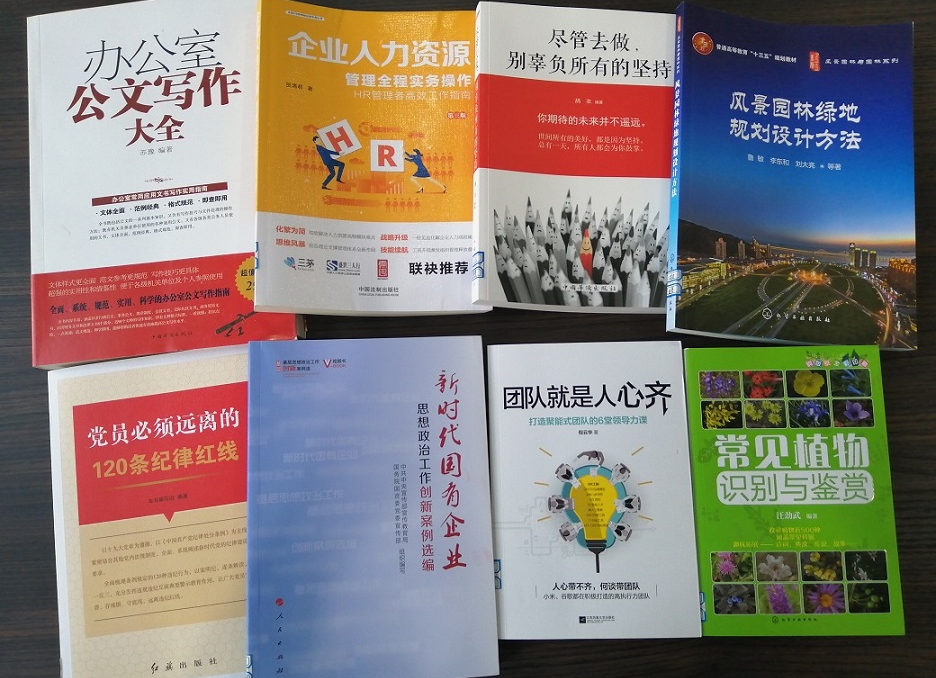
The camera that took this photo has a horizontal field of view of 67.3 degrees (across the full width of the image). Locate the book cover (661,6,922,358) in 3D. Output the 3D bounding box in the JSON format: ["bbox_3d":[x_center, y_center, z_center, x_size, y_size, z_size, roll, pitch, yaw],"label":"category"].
[{"bbox_3d":[0.253,-0.128,0.549,0.185,0.022,0.260,4,83,-2],"label":"book cover"}]

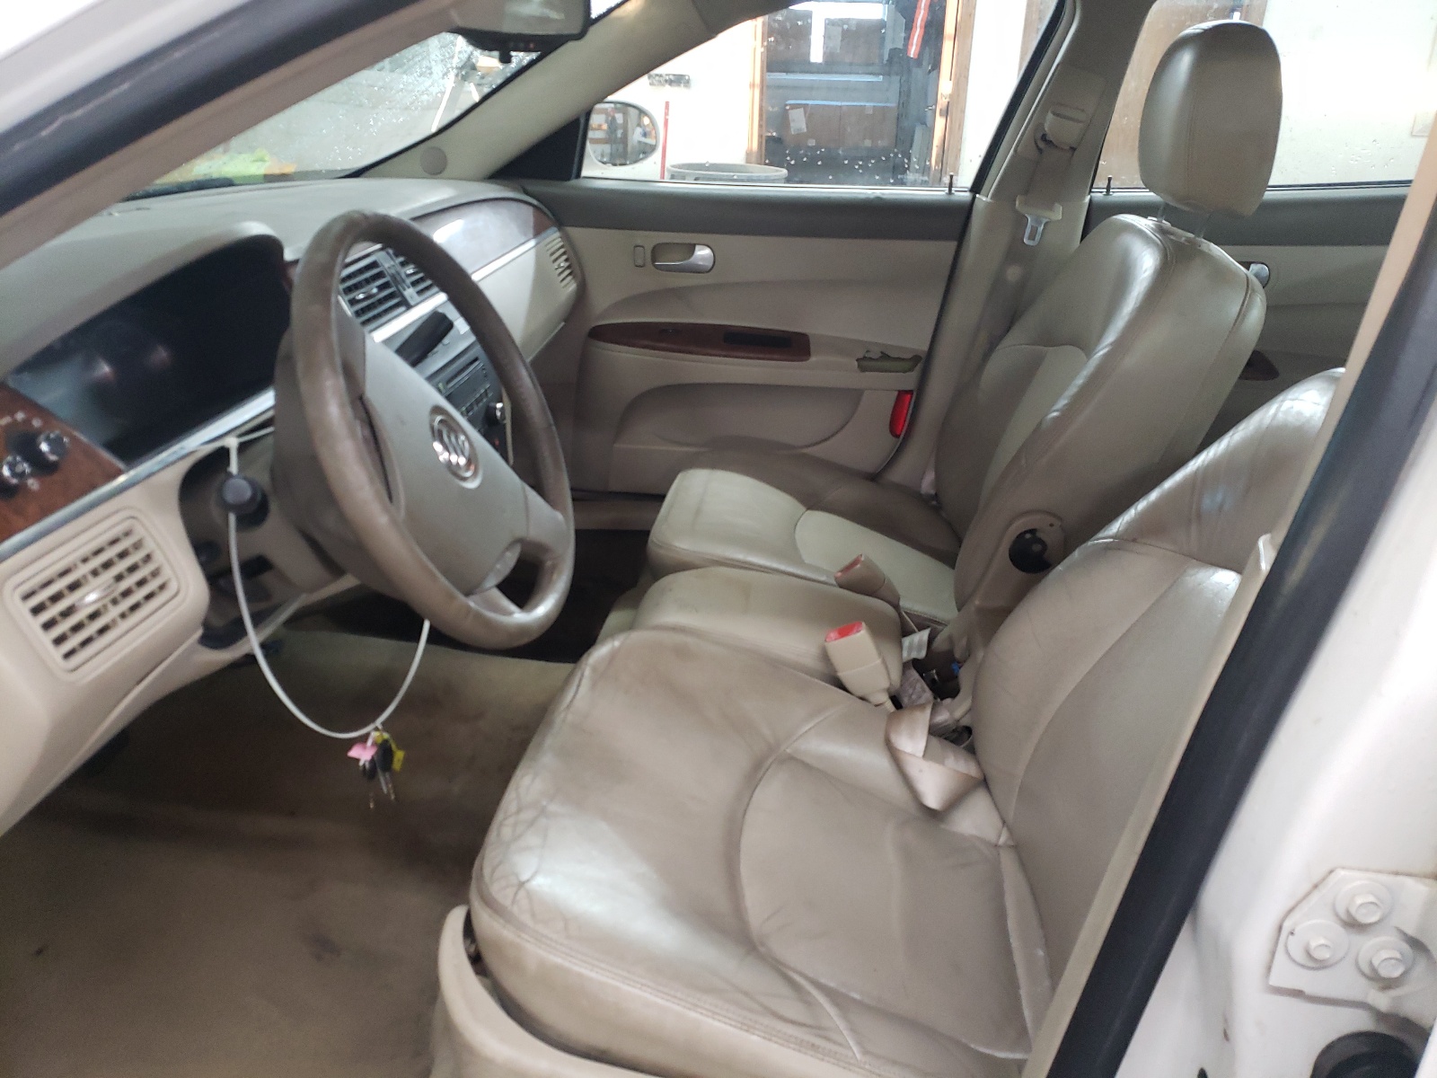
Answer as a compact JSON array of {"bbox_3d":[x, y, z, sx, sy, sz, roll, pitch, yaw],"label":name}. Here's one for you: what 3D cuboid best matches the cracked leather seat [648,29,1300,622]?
[{"bbox_3d":[0.320,-0.274,1.581,0.820,0.885,0.510,4,25,7],"label":"cracked leather seat"}]

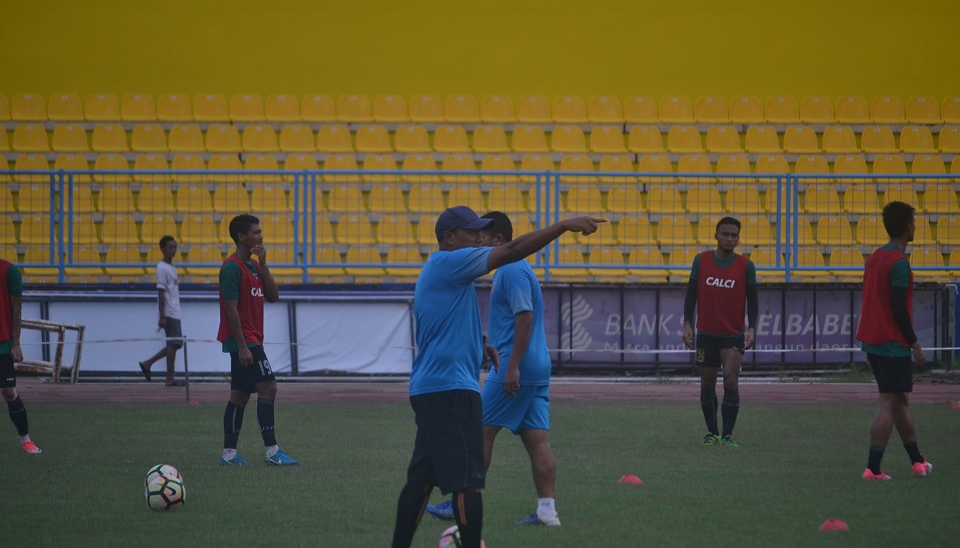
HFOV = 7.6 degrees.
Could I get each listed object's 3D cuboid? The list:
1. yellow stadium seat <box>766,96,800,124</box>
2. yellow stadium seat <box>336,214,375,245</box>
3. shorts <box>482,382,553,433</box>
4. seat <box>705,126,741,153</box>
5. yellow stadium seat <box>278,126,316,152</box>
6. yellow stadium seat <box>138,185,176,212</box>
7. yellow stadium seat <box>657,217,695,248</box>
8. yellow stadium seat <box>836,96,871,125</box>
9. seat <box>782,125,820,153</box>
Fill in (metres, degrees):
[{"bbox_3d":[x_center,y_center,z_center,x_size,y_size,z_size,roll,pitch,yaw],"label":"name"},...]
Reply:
[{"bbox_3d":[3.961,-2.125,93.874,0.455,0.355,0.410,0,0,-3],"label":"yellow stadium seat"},{"bbox_3d":[-1.524,-0.534,88.003,0.440,0.350,0.420,0,0,-5],"label":"yellow stadium seat"},{"bbox_3d":[0.192,0.720,39.400,0.390,0.320,0.420,0,0,-5],"label":"shorts"},{"bbox_3d":[3.127,-1.723,92.350,0.450,0.355,0.420,0,0,-5],"label":"seat"},{"bbox_3d":[-2.310,-1.702,90.778,0.440,0.350,0.420,0,0,-5],"label":"yellow stadium seat"},{"bbox_3d":[-4.085,-0.949,91.045,0.455,0.355,0.410,0,0,-8],"label":"yellow stadium seat"},{"bbox_3d":[2.446,-0.539,89.996,0.450,0.355,0.420,0,0,-5],"label":"yellow stadium seat"},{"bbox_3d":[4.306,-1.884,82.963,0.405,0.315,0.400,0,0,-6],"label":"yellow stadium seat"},{"bbox_3d":[4.072,-1.706,91.392,0.440,0.350,0.420,0,0,-5],"label":"seat"}]

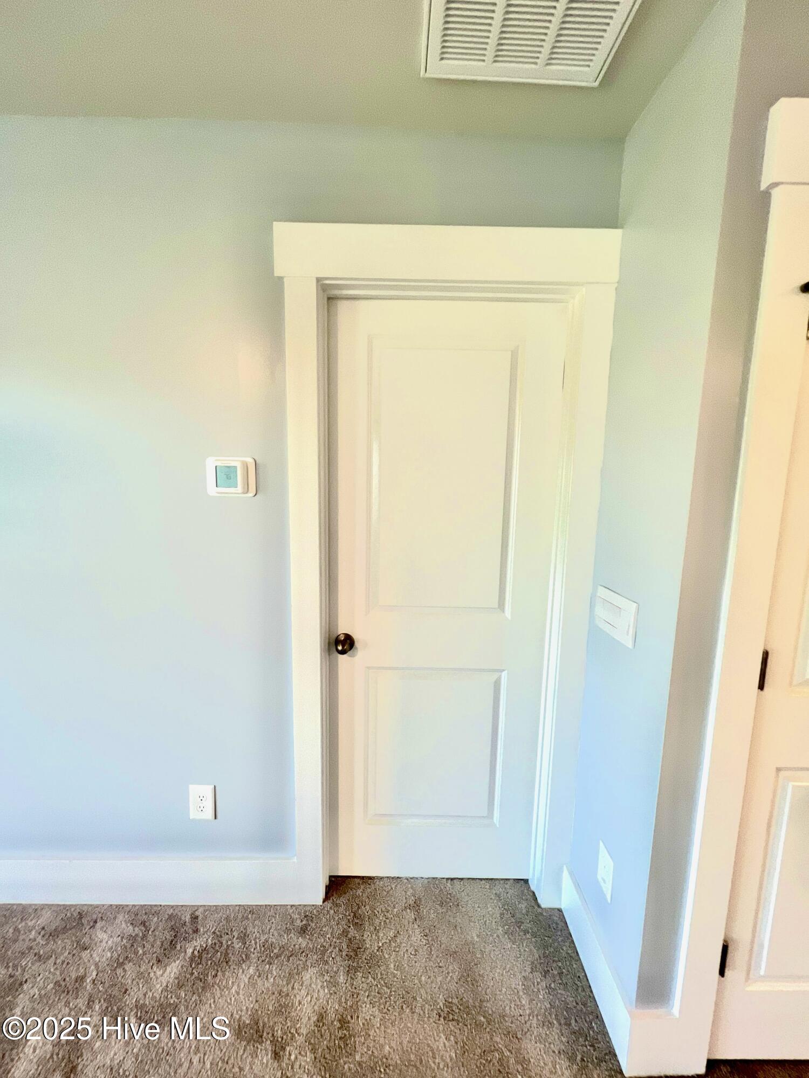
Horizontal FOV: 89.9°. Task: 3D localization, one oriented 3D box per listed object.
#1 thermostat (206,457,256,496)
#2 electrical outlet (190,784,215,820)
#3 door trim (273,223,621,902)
[{"bbox_3d":[-0.527,-0.188,1.224,0.149,0.119,0.035,1,7,-1],"label":"thermostat"},{"bbox_3d":[-0.686,0.893,1.376,0.082,0.126,0.012,1,7,-1],"label":"electrical outlet"},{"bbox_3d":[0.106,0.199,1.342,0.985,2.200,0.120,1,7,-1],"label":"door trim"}]

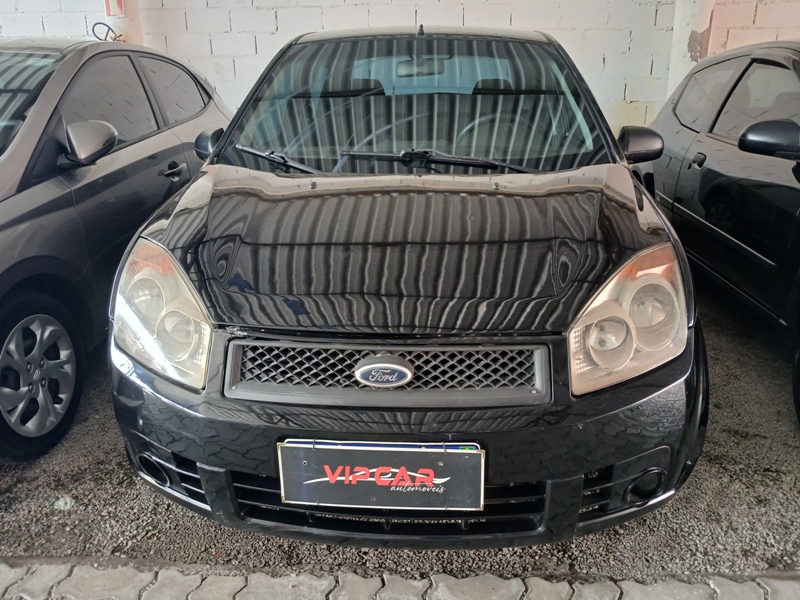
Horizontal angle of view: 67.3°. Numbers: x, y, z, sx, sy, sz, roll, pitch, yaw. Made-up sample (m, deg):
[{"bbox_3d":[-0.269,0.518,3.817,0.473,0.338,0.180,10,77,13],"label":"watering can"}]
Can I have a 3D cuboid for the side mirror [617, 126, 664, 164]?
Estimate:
[{"bbox_3d":[0.945,-0.614,2.394,0.210,0.155,0.140,1,17,4],"label":"side mirror"}]

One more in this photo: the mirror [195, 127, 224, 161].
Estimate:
[{"bbox_3d":[-0.770,-0.646,2.521,0.205,0.155,0.140,1,17,4],"label":"mirror"}]

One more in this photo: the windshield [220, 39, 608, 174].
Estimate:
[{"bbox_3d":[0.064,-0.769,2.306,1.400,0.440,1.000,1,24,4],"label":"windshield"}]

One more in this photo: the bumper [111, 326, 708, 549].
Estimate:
[{"bbox_3d":[-0.017,0.277,1.434,1.640,0.510,0.480,1,17,4],"label":"bumper"}]

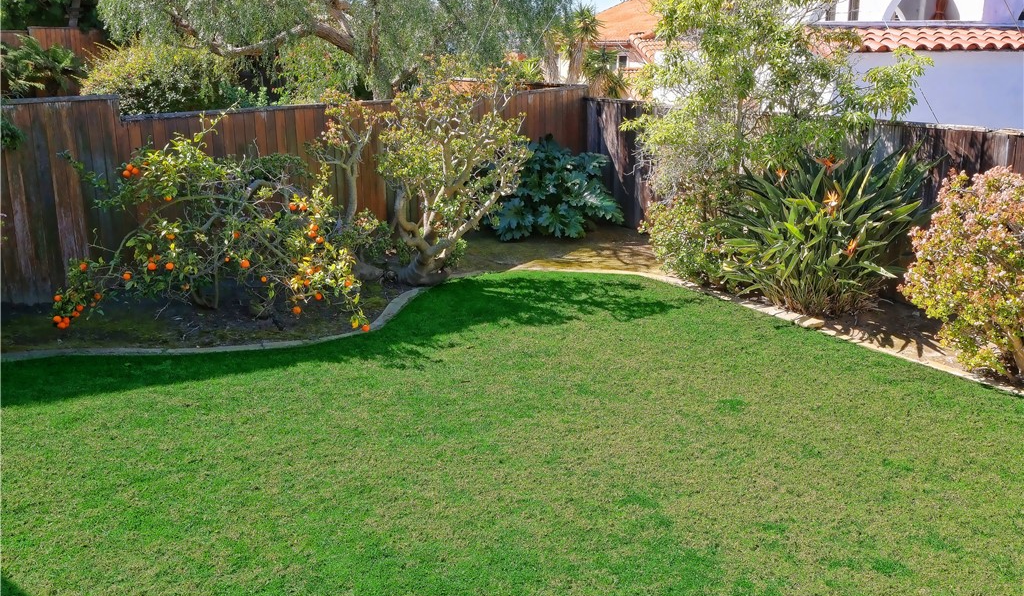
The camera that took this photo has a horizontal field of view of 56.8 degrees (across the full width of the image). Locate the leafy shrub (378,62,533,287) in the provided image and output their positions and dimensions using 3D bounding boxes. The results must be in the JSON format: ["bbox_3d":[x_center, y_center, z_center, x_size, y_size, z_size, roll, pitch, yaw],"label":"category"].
[{"bbox_3d":[-0.637,-1.370,10.681,1.550,2.420,1.500,-1,16,-3],"label":"leafy shrub"}]

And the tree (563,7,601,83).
[{"bbox_3d":[1.329,-3.801,17.839,0.750,3.200,0.750,1,16,4],"label":"tree"}]

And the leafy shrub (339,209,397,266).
[{"bbox_3d":[-1.775,-0.780,11.627,0.660,0.730,0.600,-2,16,-9],"label":"leafy shrub"}]

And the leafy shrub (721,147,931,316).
[{"bbox_3d":[3.240,-0.717,9.878,1.950,1.600,1.650,5,17,18],"label":"leafy shrub"}]

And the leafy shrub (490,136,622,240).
[{"bbox_3d":[0.581,-1.631,13.569,1.800,1.350,1.500,1,16,2],"label":"leafy shrub"}]

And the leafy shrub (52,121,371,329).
[{"bbox_3d":[-3.035,-0.768,9.656,2.850,1.820,2.100,-5,17,-17],"label":"leafy shrub"}]

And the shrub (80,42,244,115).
[{"bbox_3d":[-4.834,-2.178,13.206,2.100,2.600,1.900,-6,17,-19],"label":"shrub"}]

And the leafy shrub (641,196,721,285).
[{"bbox_3d":[2.076,-0.826,11.458,1.000,0.950,0.950,3,16,10],"label":"leafy shrub"}]

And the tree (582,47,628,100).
[{"bbox_3d":[1.715,-3.355,17.550,0.800,2.500,0.800,2,16,5],"label":"tree"}]

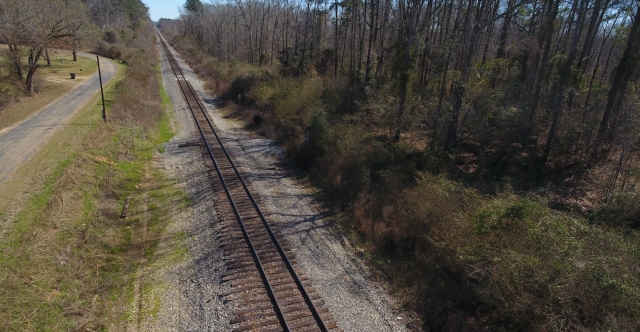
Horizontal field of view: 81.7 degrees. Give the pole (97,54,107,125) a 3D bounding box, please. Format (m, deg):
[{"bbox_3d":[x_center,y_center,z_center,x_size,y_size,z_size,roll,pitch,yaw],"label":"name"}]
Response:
[{"bbox_3d":[-24.851,-8.485,42.107,0.260,7.650,0.260,-5,21,-22],"label":"pole"}]

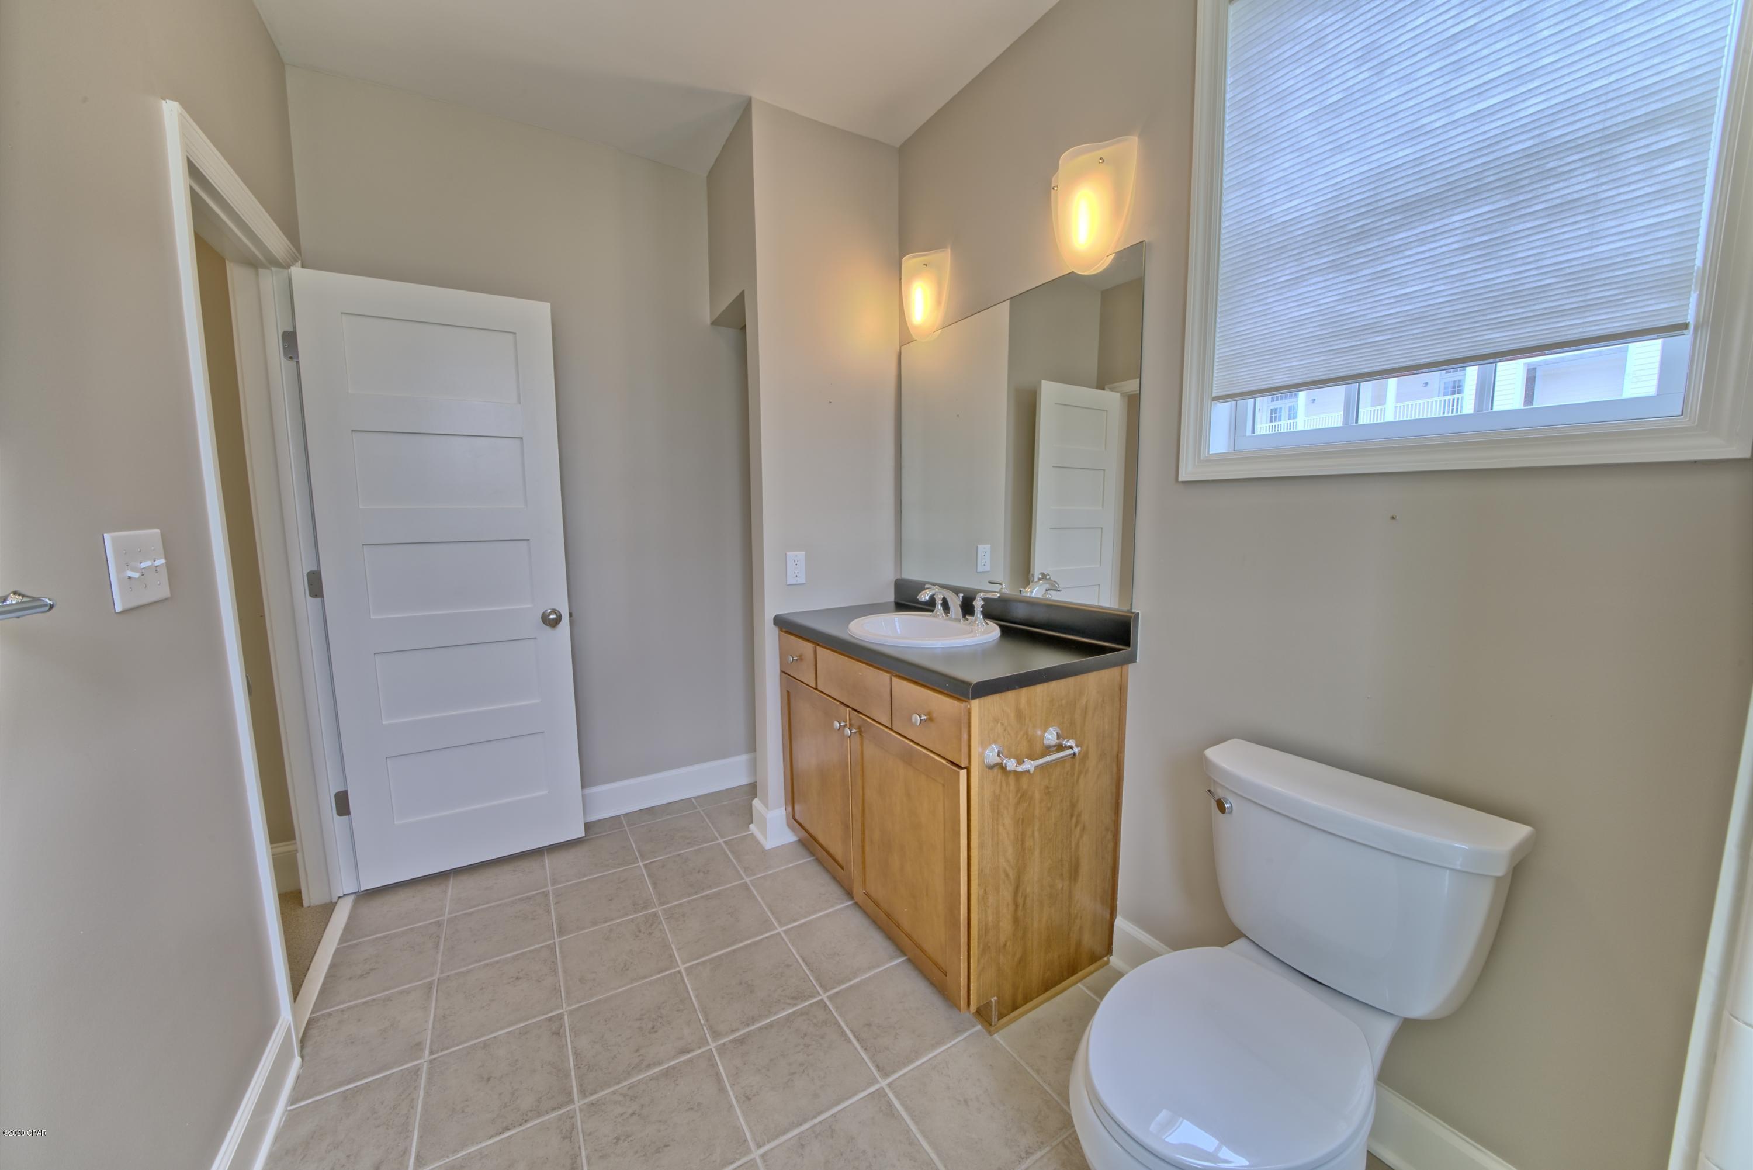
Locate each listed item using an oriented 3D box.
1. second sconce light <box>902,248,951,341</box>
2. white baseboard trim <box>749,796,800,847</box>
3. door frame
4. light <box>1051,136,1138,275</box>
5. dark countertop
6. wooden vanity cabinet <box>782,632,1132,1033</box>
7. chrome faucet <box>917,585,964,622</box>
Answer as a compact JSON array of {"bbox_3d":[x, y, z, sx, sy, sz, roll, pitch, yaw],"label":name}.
[{"bbox_3d":[0.163,-1.079,2.228,0.110,0.297,0.234,-4,7,-32],"label":"second sconce light"},{"bbox_3d":[-0.407,0.944,2.366,0.151,0.145,0.155,-4,7,-32],"label":"white baseboard trim"},{"bbox_3d":[-1.644,0.059,1.553,0.151,2.080,0.871,-4,7,-32],"label":"door frame"},{"bbox_3d":[0.567,-1.011,1.588,0.110,0.297,0.234,-4,7,-32],"label":"light"},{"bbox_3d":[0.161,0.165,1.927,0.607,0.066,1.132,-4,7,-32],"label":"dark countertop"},{"bbox_3d":[0.164,0.624,1.975,0.570,0.863,1.111,-4,7,-32],"label":"wooden vanity cabinet"},{"bbox_3d":[0.224,0.070,2.000,0.194,0.126,0.058,-4,7,-32],"label":"chrome faucet"}]

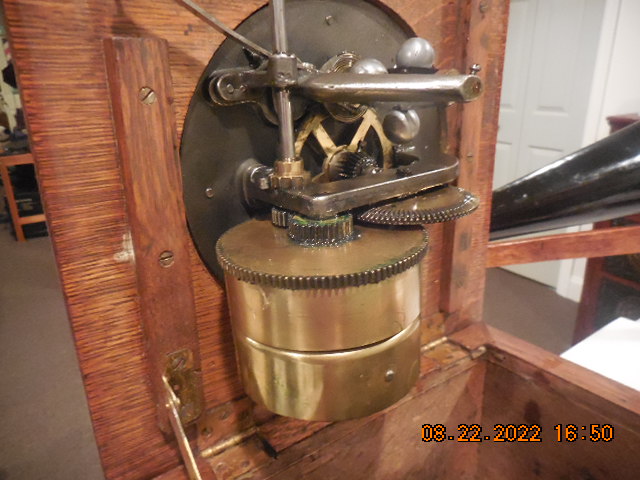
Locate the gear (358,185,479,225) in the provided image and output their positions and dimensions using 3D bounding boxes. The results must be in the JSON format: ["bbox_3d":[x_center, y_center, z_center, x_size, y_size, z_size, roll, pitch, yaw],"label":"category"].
[{"bbox_3d":[0.041,-0.020,0.228,0.070,0.004,0.070,-3,19,0],"label":"gear"}]

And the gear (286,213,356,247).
[{"bbox_3d":[0.001,-0.006,0.198,0.028,0.009,0.028,-3,19,0],"label":"gear"}]

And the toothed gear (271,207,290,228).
[{"bbox_3d":[-0.013,-0.012,0.215,0.019,0.008,0.019,-3,19,0],"label":"toothed gear"}]

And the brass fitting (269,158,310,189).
[{"bbox_3d":[-0.014,-0.030,0.209,0.018,0.012,0.018,-3,19,0],"label":"brass fitting"}]

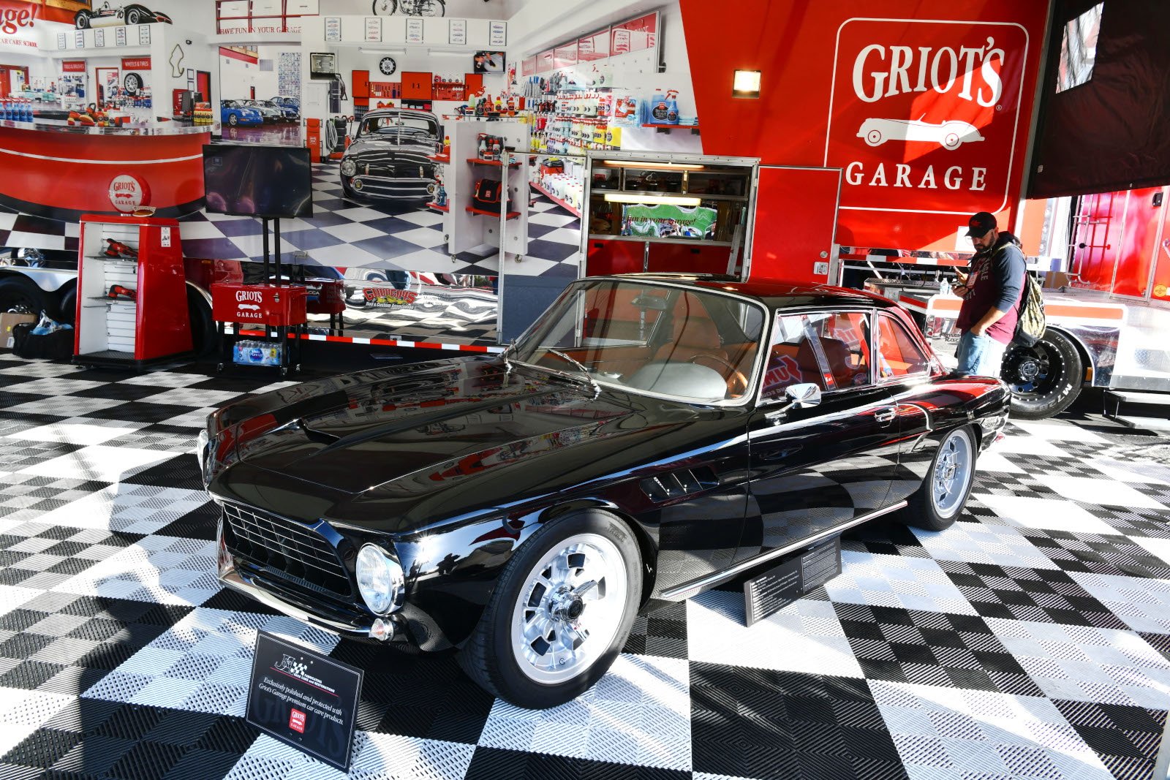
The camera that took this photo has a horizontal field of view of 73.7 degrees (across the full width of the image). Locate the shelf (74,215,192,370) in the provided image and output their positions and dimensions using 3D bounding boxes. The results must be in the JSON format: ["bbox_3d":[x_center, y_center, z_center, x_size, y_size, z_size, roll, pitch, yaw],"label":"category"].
[{"bbox_3d":[-4.424,-0.968,7.645,0.700,1.420,0.830,4,11,5],"label":"shelf"}]

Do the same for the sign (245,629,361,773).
[{"bbox_3d":[-0.780,0.853,2.171,0.410,0.275,0.025,9,1,28],"label":"sign"}]

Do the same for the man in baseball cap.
[{"bbox_3d":[2.911,-0.370,5.712,0.430,1.790,0.500,2,11,-9],"label":"man in baseball cap"}]

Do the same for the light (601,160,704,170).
[{"bbox_3d":[0.808,-2.722,9.450,1.220,0.070,0.120,4,11,5],"label":"light"}]

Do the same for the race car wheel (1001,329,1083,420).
[{"bbox_3d":[4.340,-0.180,7.647,0.870,0.870,0.260,4,11,5],"label":"race car wheel"}]

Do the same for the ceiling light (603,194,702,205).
[{"bbox_3d":[0.843,-2.362,9.650,1.220,0.090,0.120,4,11,5],"label":"ceiling light"}]

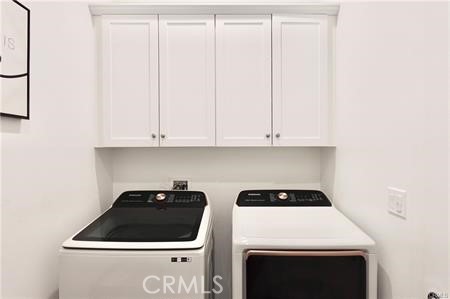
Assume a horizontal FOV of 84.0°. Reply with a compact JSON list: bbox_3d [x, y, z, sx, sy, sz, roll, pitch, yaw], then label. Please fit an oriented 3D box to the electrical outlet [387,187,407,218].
[{"bbox_3d":[0.747,0.229,1.087,0.010,0.116,0.117,0,0,0],"label":"electrical outlet"}]

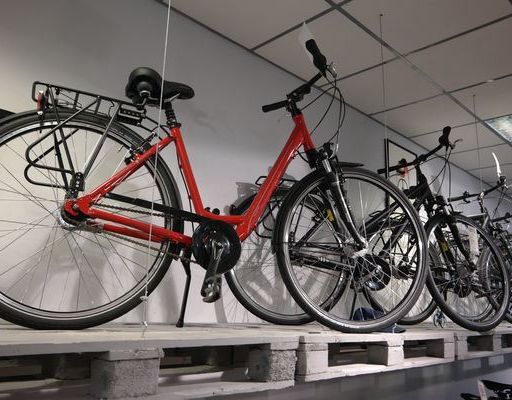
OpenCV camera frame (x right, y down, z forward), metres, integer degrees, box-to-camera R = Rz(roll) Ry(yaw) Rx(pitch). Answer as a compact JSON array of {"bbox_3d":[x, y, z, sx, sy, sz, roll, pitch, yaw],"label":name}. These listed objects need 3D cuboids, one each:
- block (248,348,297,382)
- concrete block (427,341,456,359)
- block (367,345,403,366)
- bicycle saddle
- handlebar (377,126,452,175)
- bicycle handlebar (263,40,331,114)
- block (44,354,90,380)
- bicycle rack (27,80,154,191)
[{"bbox_3d":[0.051,0.547,1.442,0.138,0.079,0.100,14,-17,-41],"label":"block"},{"bbox_3d":[0.954,0.770,2.251,0.138,0.079,0.100,14,-17,-41],"label":"concrete block"},{"bbox_3d":[0.569,0.673,1.905,0.138,0.079,0.100,14,-17,-41],"label":"block"},{"bbox_3d":[-0.362,-0.427,1.683,0.260,0.120,0.200,9,-20,-27],"label":"bicycle saddle"},{"bbox_3d":[1.003,-0.293,2.757,0.150,0.110,0.630,9,-23,-24],"label":"handlebar"},{"bbox_3d":[0.167,-0.531,1.992,0.170,0.140,0.610,6,-18,-16],"label":"bicycle handlebar"},{"bbox_3d":[-0.567,0.501,1.345,0.138,0.079,0.140,14,-17,-41],"label":"block"},{"bbox_3d":[-0.566,-0.179,1.491,0.410,0.350,0.150,9,-20,-27],"label":"bicycle rack"}]

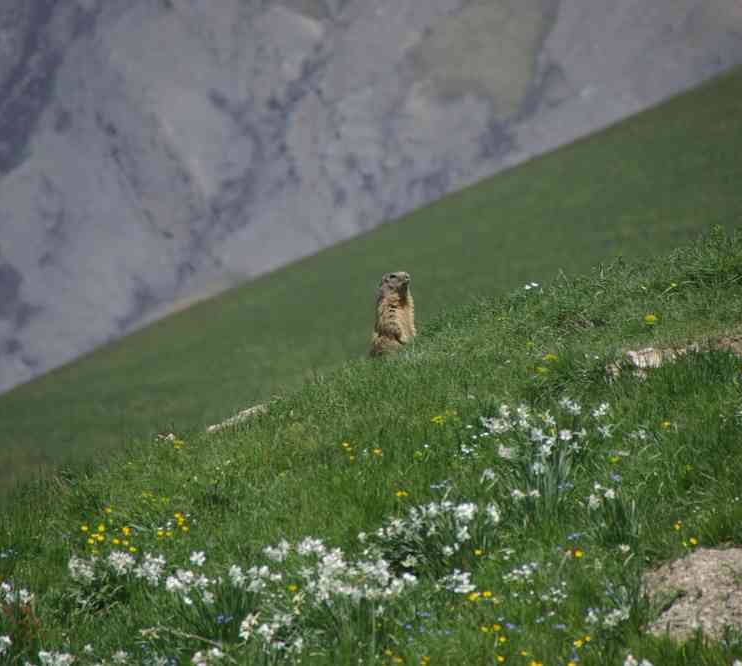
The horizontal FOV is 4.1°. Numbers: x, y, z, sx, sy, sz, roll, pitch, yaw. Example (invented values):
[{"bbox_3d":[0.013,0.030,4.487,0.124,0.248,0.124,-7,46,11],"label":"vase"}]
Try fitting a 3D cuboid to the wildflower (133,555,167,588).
[{"bbox_3d":[-0.877,0.941,41.300,0.128,0.118,0.108,0,-4,0],"label":"wildflower"}]

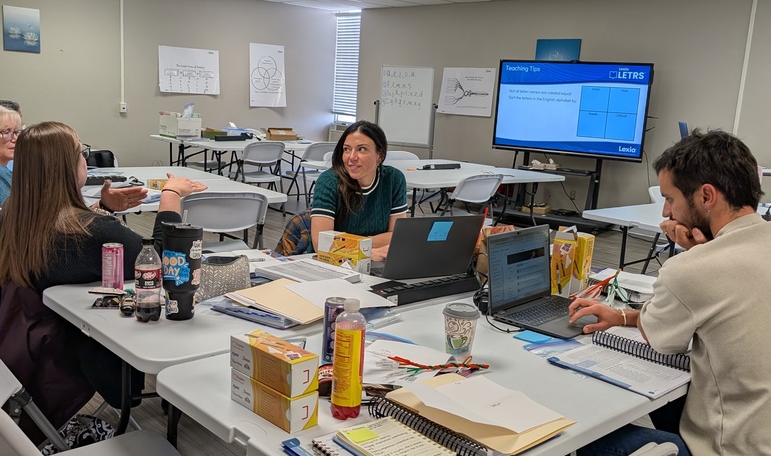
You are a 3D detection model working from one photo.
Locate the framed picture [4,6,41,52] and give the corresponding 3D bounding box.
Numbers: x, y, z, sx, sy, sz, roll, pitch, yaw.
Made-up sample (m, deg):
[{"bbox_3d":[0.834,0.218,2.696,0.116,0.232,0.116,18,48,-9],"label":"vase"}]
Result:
[{"bbox_3d":[-4.254,-2.318,8.336,0.402,0.510,0.025,-7,15,-42],"label":"framed picture"}]

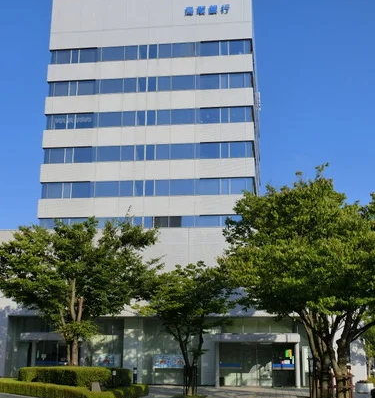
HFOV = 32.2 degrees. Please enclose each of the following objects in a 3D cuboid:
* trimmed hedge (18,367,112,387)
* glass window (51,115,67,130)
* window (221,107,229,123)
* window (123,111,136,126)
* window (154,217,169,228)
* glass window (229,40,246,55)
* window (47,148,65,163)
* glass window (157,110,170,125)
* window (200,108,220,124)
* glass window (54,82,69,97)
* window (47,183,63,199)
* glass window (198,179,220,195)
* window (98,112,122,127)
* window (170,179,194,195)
[{"bbox_3d":[-4.802,7.338,26.363,3.838,0.850,1.900,-1,-14,8],"label":"trimmed hedge"},{"bbox_3d":[-13.115,-7.819,66.523,1.497,1.688,0.100,-1,-15,8],"label":"glass window"},{"bbox_3d":[3.476,-7.777,60.254,0.724,1.545,0.120,-1,-15,7],"label":"window"},{"bbox_3d":[-5.879,-8.026,65.425,1.310,1.681,0.100,-1,-15,8],"label":"window"},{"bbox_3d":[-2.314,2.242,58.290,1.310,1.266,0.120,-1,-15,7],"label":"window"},{"bbox_3d":[4.705,-14.480,62.016,1.445,1.532,0.150,-1,-14,8],"label":"glass window"},{"bbox_3d":[-12.570,-4.136,62.520,1.659,1.553,0.120,-1,-15,7],"label":"window"},{"bbox_3d":[-2.220,-7.641,61.132,1.317,1.554,0.150,-1,-14,7],"label":"glass window"},{"bbox_3d":[2.190,-7.859,61.579,1.882,1.579,0.120,-1,-15,7],"label":"window"},{"bbox_3d":[-12.272,-10.779,63.495,1.404,1.532,0.150,-1,-14,8],"label":"glass window"},{"bbox_3d":[-12.331,-0.746,60.585,1.451,1.451,0.120,-1,-15,7],"label":"window"},{"bbox_3d":[2.062,-1.136,62.557,2.197,1.663,0.100,-1,-15,8],"label":"glass window"},{"bbox_3d":[-7.381,-7.568,62.014,2.238,1.532,0.150,-1,-14,8],"label":"window"},{"bbox_3d":[-0.426,-0.978,58.867,2.250,1.485,0.120,-1,-15,7],"label":"window"}]

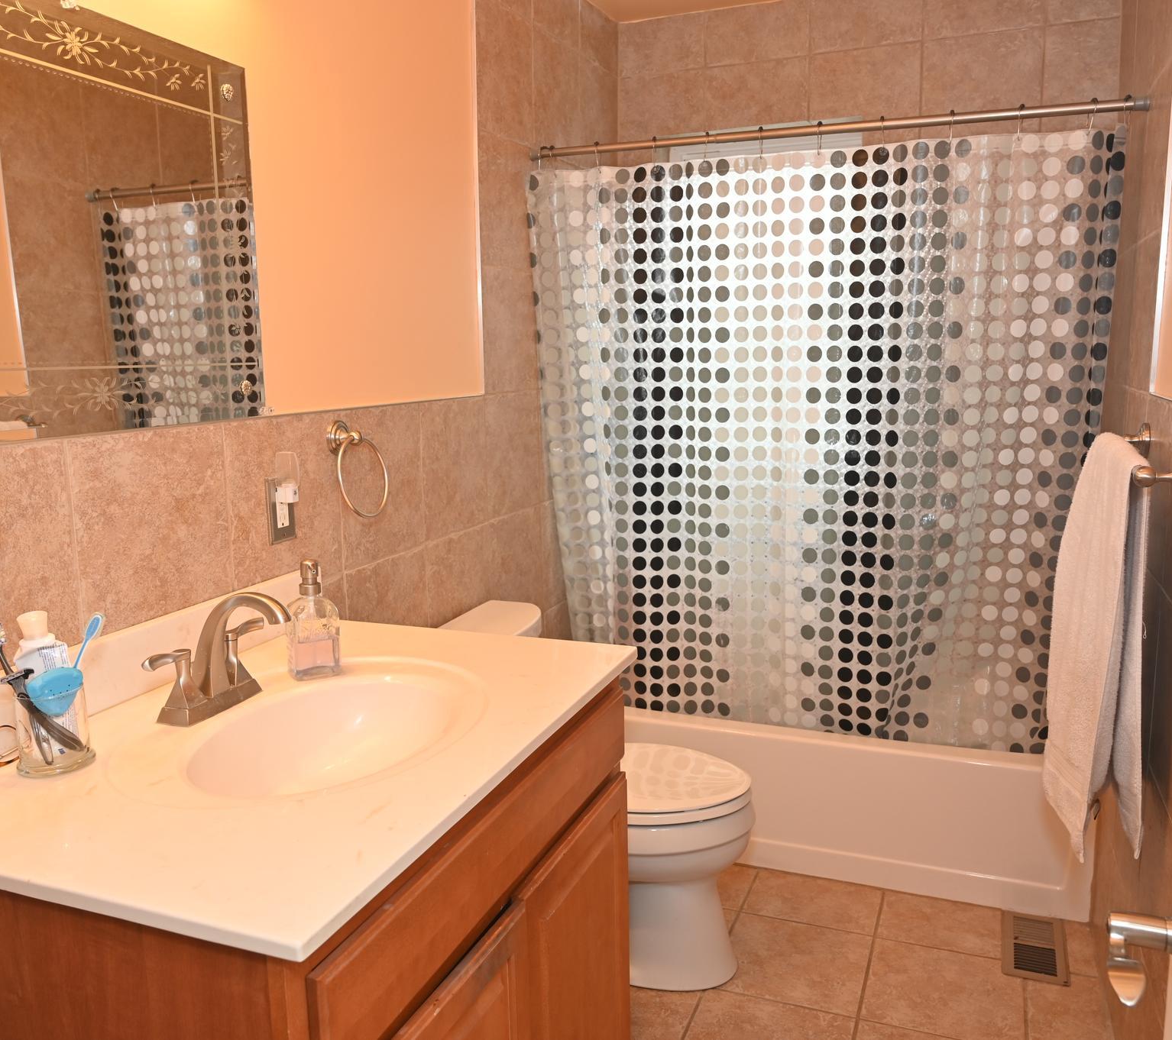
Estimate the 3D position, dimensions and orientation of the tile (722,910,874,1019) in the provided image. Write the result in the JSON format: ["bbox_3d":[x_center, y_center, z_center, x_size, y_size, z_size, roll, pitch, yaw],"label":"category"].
[{"bbox_3d":[0.485,1.039,2.439,0.334,0.010,0.339,3,10,21],"label":"tile"}]

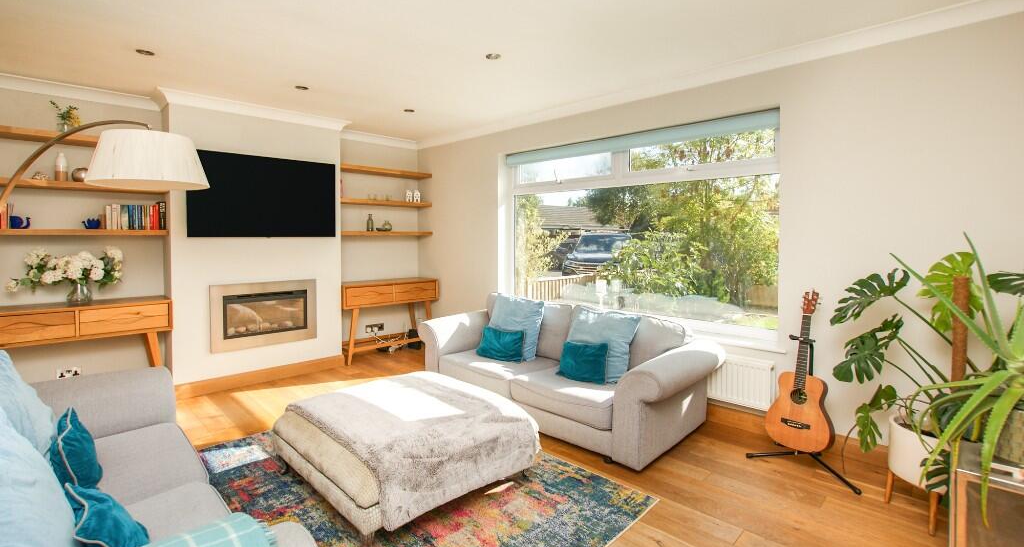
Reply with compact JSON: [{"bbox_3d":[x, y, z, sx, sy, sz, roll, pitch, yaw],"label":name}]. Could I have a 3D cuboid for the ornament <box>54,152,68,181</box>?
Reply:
[{"bbox_3d":[-3.582,-0.843,3.390,0.076,0.226,0.076,-3,5,-44],"label":"ornament"}]

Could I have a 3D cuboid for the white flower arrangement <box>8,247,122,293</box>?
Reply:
[{"bbox_3d":[-3.050,-0.019,2.939,0.320,0.326,0.561,5,6,43],"label":"white flower arrangement"}]

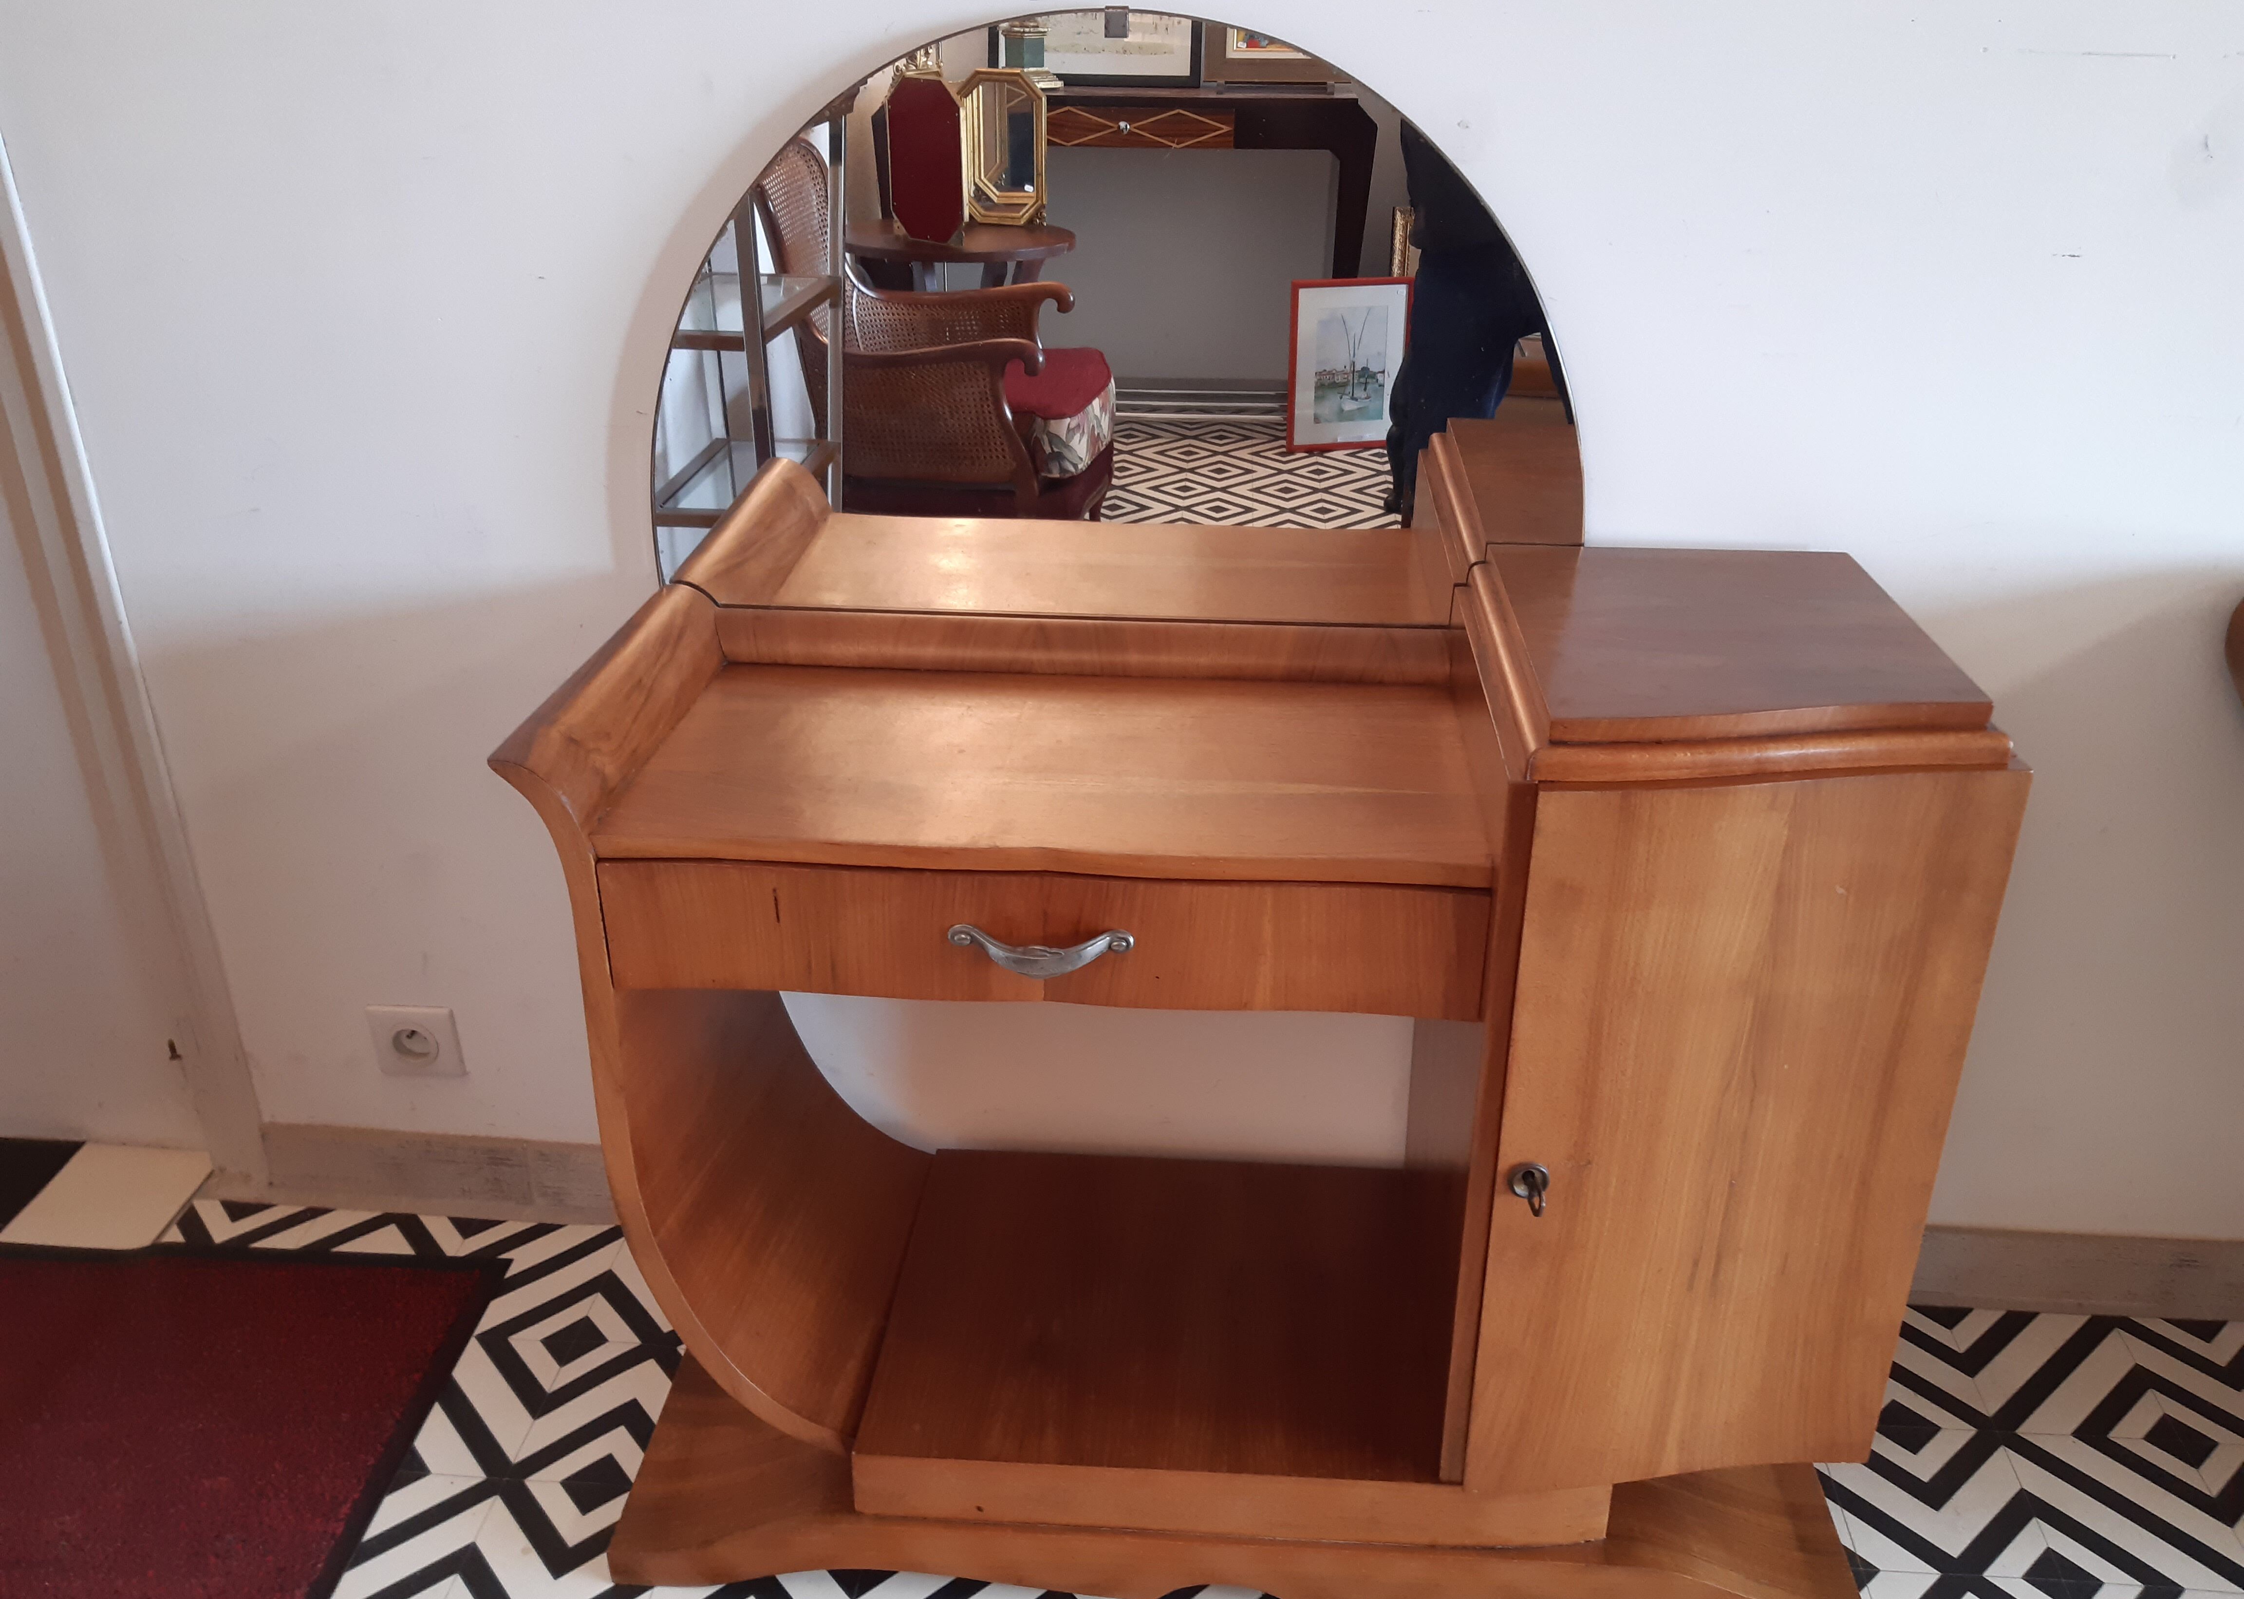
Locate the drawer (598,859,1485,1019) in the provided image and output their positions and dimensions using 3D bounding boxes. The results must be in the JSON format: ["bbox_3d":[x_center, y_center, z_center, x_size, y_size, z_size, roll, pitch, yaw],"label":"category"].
[{"bbox_3d":[-0.053,0.040,1.497,0.709,0.123,0.347,2,26,4],"label":"drawer"}]

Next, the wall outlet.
[{"bbox_3d":[-0.829,0.285,1.982,0.097,0.088,0.015,2,26,4],"label":"wall outlet"}]

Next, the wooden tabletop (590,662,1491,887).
[{"bbox_3d":[-0.051,-0.028,1.487,0.711,0.031,0.371,2,26,4],"label":"wooden tabletop"}]

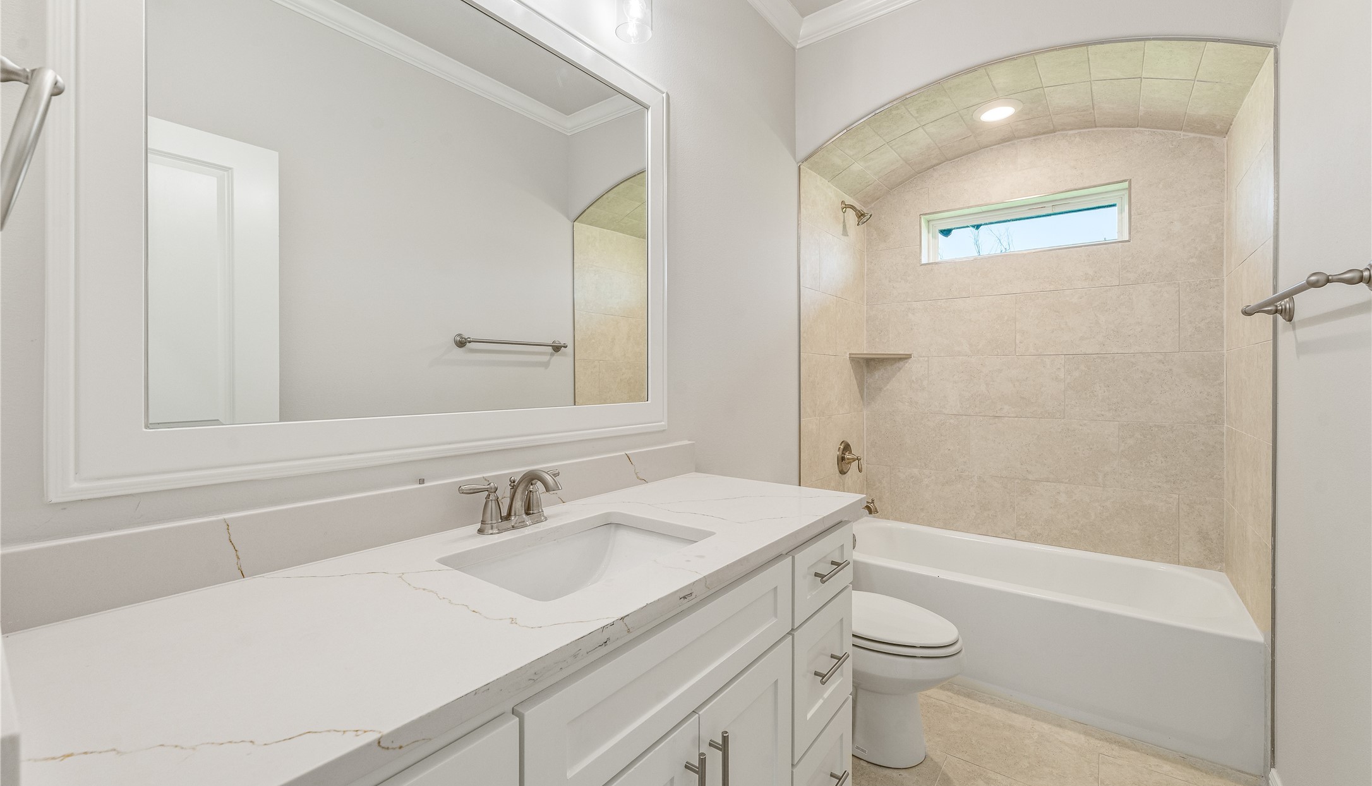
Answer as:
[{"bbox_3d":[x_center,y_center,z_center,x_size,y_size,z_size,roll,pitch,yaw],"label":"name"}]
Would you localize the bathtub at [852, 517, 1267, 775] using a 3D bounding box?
[{"bbox_3d":[1.417,0.957,2.386,1.504,0.420,0.752,1,2,38],"label":"bathtub"}]

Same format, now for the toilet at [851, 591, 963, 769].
[{"bbox_3d":[0.567,0.807,1.890,0.713,0.740,0.431,1,2,38],"label":"toilet"}]

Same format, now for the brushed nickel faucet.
[{"bbox_3d":[-0.316,0.219,1.107,0.192,0.126,0.245,1,2,38],"label":"brushed nickel faucet"}]

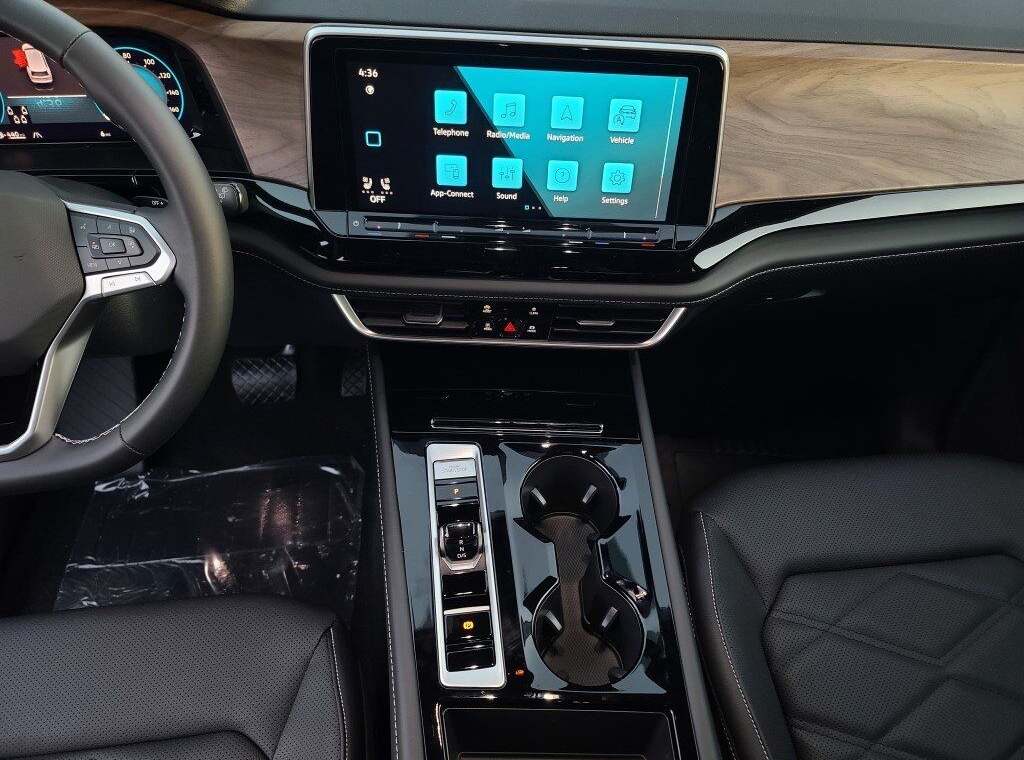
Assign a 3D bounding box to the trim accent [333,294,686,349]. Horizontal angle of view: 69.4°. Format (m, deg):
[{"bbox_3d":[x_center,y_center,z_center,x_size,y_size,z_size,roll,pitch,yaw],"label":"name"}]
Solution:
[{"bbox_3d":[-0.002,-0.055,0.692,0.335,0.050,0.030,3,45,0],"label":"trim accent"}]

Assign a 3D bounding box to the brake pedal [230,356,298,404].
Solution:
[{"bbox_3d":[-0.378,0.001,1.125,0.100,0.067,0.035,3,13,0],"label":"brake pedal"}]

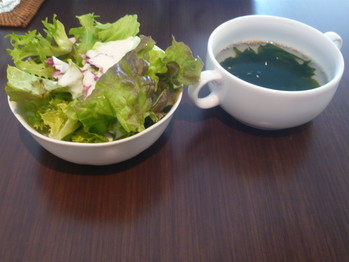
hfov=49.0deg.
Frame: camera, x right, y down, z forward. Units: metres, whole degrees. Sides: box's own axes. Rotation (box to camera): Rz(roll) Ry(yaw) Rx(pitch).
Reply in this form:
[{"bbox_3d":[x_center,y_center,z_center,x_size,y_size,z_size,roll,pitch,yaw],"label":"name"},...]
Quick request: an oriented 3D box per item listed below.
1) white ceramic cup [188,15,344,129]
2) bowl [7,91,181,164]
[{"bbox_3d":[0.079,-0.046,0.325,0.153,0.055,0.109,-20,51,-21],"label":"white ceramic cup"},{"bbox_3d":[-0.056,-0.018,0.291,0.123,0.050,0.123,2,46,-2],"label":"bowl"}]

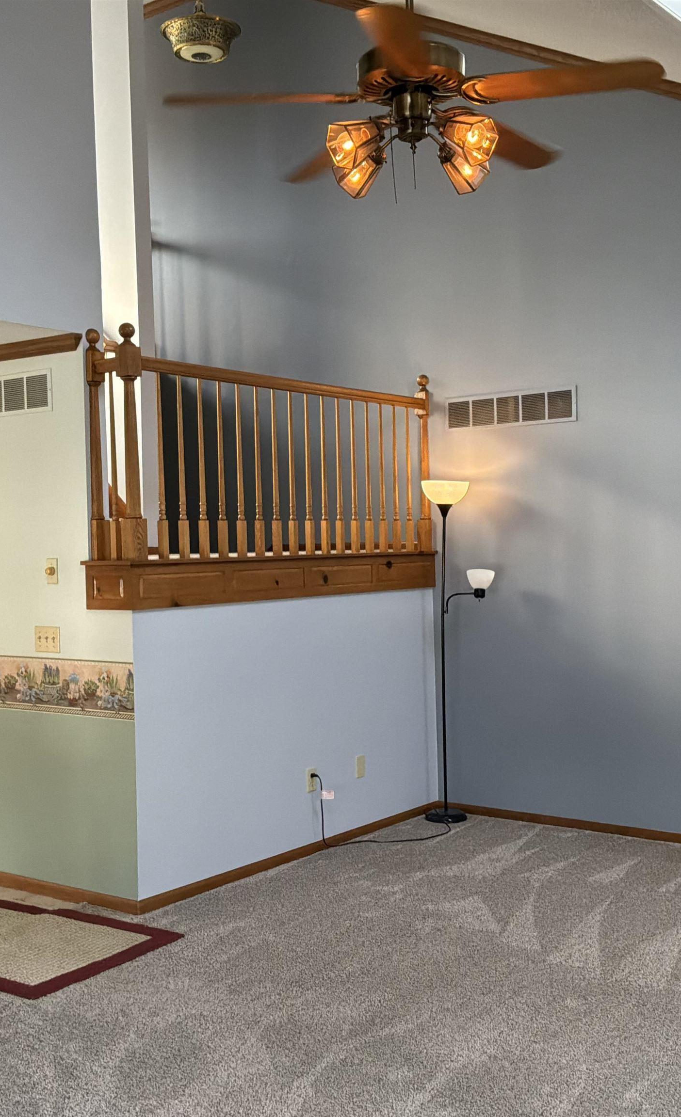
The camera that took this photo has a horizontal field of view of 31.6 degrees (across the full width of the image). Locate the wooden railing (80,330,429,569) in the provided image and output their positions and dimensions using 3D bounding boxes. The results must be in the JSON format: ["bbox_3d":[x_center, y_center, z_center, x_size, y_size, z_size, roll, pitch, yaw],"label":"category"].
[{"bbox_3d":[-0.280,-0.508,5.967,0.314,1.002,2.387,0,1,36],"label":"wooden railing"}]

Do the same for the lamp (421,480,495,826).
[{"bbox_3d":[0.650,0.496,6.535,0.384,1.830,0.253,-1,1,5],"label":"lamp"}]

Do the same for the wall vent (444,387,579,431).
[{"bbox_3d":[0.916,-0.807,6.536,0.792,0.185,0.025,0,1,36],"label":"wall vent"}]

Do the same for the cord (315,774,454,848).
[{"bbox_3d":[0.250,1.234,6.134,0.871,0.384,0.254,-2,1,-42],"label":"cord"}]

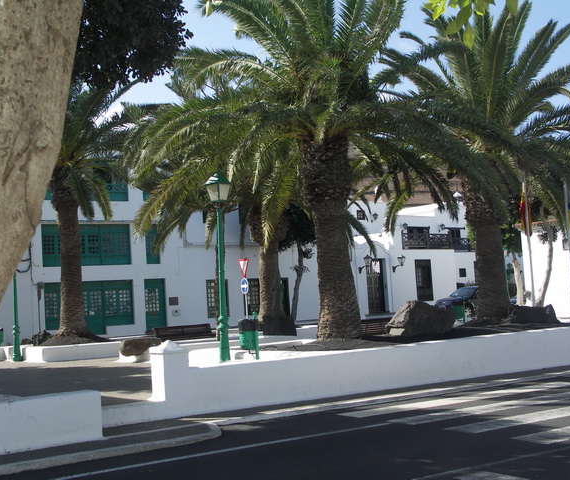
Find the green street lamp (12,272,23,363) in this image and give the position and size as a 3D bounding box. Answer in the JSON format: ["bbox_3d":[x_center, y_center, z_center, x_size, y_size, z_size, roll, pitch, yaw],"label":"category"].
[{"bbox_3d":[-8.560,1.874,32.300,0.520,3.970,0.520,-4,-4,0],"label":"green street lamp"}]

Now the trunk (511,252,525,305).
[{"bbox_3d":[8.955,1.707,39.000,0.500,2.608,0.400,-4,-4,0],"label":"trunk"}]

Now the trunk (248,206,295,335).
[{"bbox_3d":[-0.398,0.900,30.000,1.350,3.776,1.300,-4,-4,0],"label":"trunk"}]

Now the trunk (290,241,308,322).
[{"bbox_3d":[0.531,1.672,40.000,0.680,3.383,0.450,-4,-4,0],"label":"trunk"}]

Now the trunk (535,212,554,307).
[{"bbox_3d":[9.222,0.974,36.000,0.680,3.894,0.500,-4,-4,0],"label":"trunk"}]

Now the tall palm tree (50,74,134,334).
[{"bbox_3d":[-6.836,-1.071,33.500,4.000,8.697,4.000,-4,-4,0],"label":"tall palm tree"}]

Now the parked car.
[{"bbox_3d":[9.076,2.930,48.699,4.250,1.550,1.780,-1,-4,-34],"label":"parked car"}]

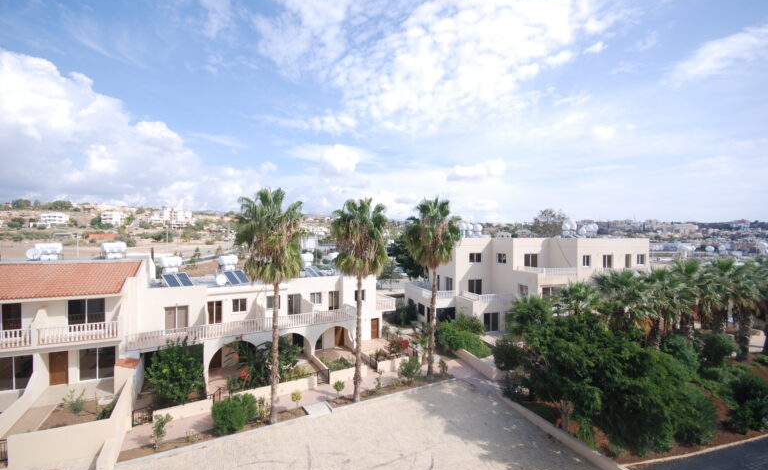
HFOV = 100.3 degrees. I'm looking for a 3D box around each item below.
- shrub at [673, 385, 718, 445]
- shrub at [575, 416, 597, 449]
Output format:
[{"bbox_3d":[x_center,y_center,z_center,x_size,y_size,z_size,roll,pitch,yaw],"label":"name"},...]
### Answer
[{"bbox_3d":[14.681,8.266,15.100,1.900,2.450,1.900,0,-1,-14],"label":"shrub"},{"bbox_3d":[10.503,10.320,16.700,1.000,1.300,1.000,1,1,0],"label":"shrub"}]

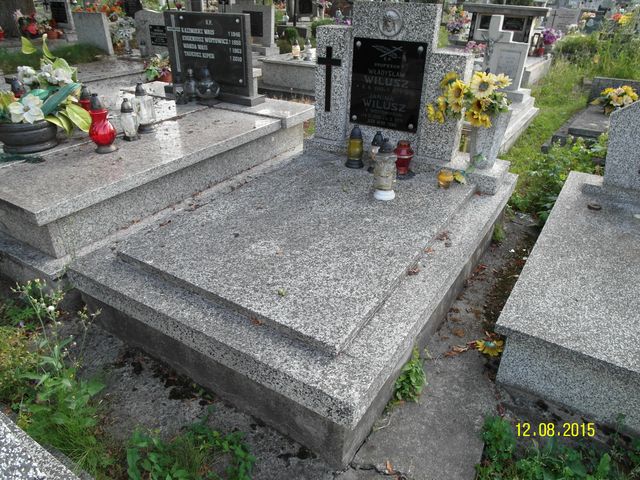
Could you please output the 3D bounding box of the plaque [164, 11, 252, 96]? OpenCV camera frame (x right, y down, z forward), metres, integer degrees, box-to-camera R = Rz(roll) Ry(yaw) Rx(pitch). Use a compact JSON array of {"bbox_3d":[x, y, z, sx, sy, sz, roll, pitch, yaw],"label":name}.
[{"bbox_3d":[-0.840,-1.410,3.339,0.814,0.539,0.077,18,36,28],"label":"plaque"}]

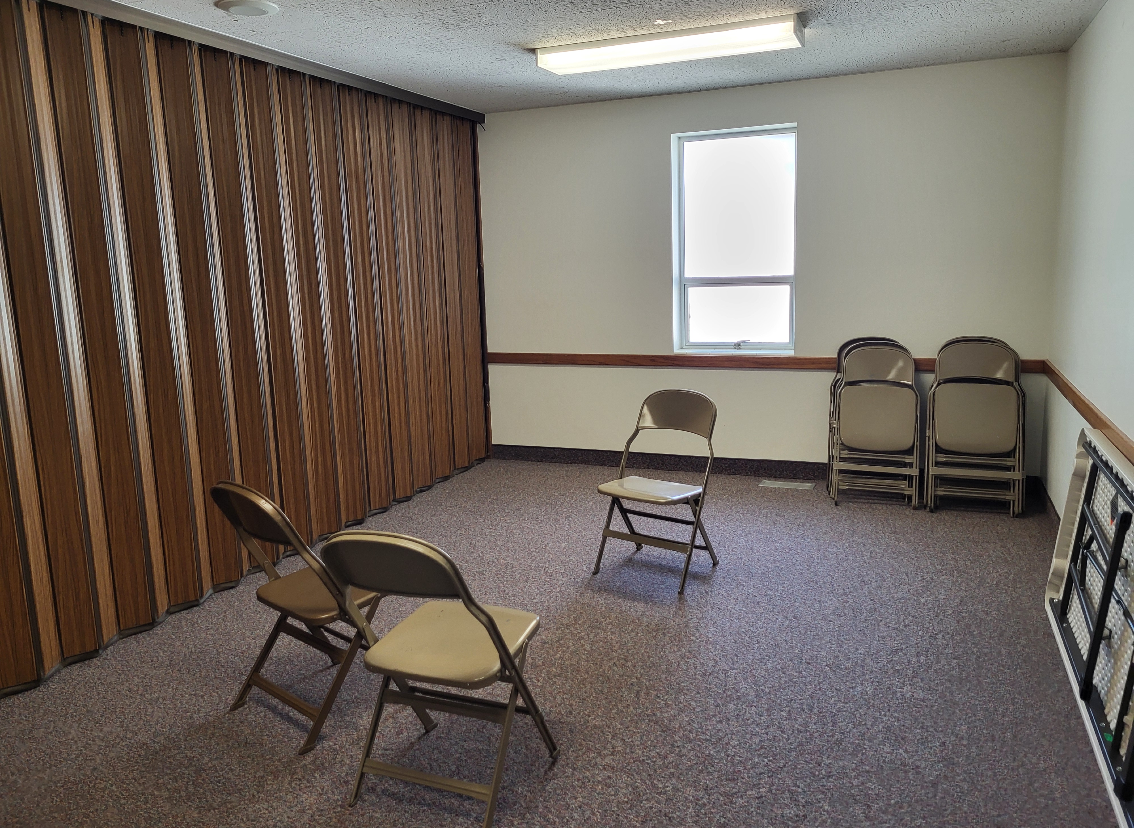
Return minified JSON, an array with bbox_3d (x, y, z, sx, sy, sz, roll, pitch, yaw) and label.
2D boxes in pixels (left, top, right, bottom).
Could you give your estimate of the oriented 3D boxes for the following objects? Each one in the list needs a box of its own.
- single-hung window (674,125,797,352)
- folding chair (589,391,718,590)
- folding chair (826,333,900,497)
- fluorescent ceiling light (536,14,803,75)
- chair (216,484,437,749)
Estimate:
[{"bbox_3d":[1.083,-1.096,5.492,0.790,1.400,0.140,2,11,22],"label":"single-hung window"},{"bbox_3d":[0.430,0.329,3.966,0.455,0.815,0.470,5,12,35],"label":"folding chair"},{"bbox_3d":[1.823,0.014,5.125,0.455,0.940,0.130,2,3,22],"label":"folding chair"},{"bbox_3d":[0.475,-1.740,4.050,1.235,0.080,0.265,2,11,22],"label":"fluorescent ceiling light"},{"bbox_3d":[-0.858,0.584,2.786,0.455,0.815,0.470,7,13,40],"label":"chair"}]

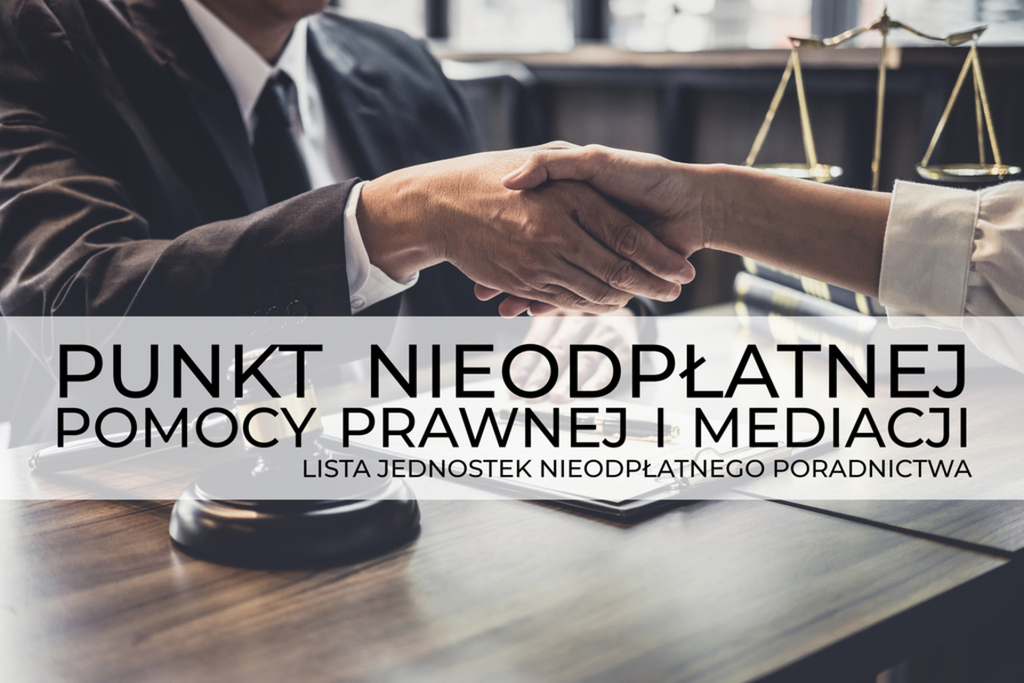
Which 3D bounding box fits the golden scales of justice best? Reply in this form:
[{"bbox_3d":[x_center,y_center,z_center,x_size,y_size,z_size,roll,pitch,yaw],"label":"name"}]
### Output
[{"bbox_3d":[0.339,-0.202,1.390,0.255,0.220,0.100,6,13,23],"label":"golden scales of justice"}]

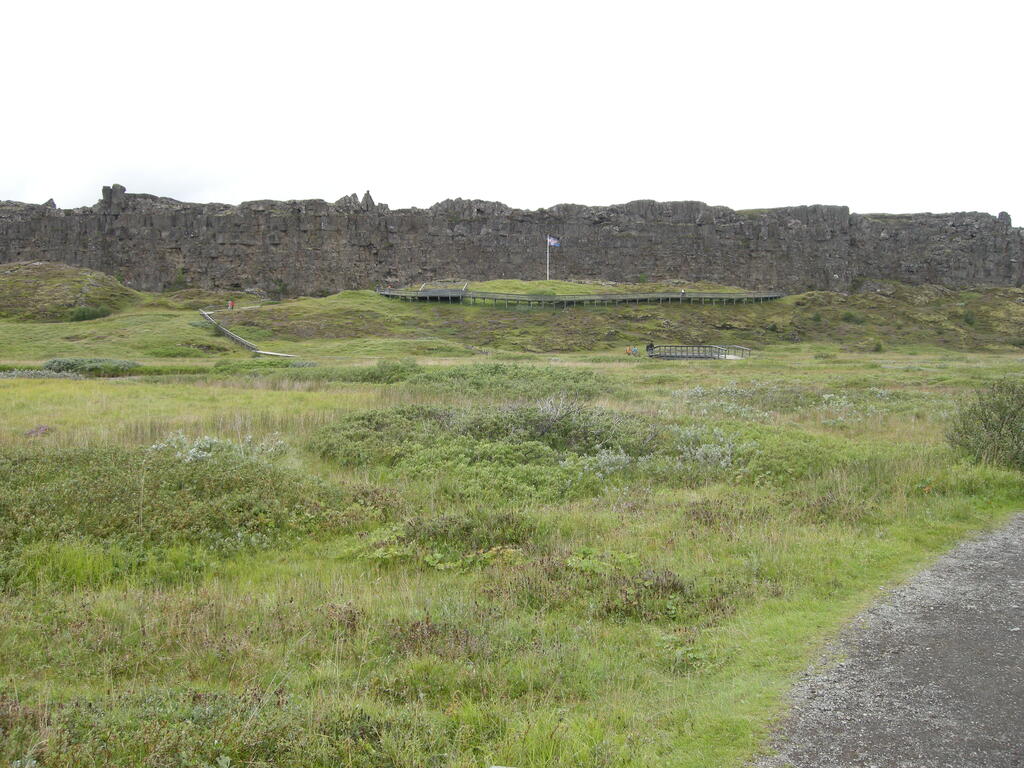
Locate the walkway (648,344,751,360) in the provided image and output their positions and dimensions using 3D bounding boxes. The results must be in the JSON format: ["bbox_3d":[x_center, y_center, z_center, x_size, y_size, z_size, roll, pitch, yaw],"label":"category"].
[{"bbox_3d":[21.900,-3.650,121.500,3.000,1.500,20.500,0,2,-13],"label":"walkway"}]

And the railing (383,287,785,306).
[{"bbox_3d":[13.500,-17.200,203.000,80.000,3.800,13.000,0,2,0],"label":"railing"}]

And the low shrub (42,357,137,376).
[{"bbox_3d":[-29.300,-1.220,72.000,6.300,1.400,3.500,0,2,0],"label":"low shrub"}]

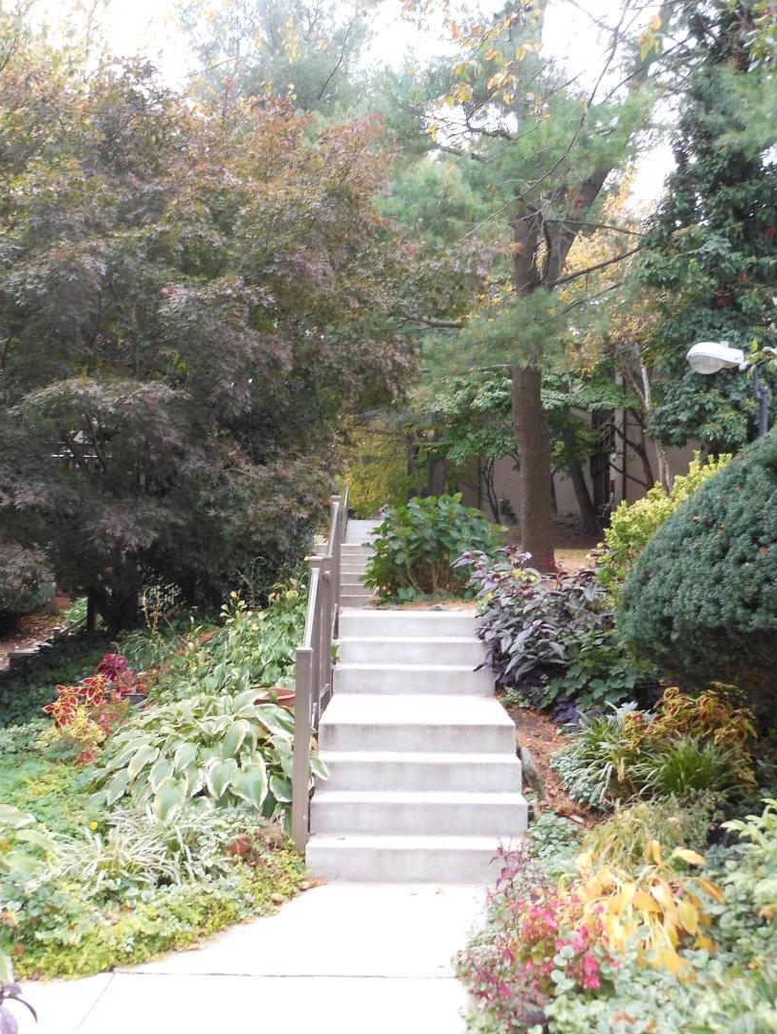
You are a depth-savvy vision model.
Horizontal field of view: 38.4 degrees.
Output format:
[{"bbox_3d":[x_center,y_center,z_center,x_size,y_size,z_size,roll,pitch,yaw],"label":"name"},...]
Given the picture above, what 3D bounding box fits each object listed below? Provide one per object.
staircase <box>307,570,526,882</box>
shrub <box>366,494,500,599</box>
[{"bbox_3d":[0.180,1.300,7.550,1.170,1.300,3.800,0,-2,1],"label":"staircase"},{"bbox_3d":[0.425,0.285,10.600,1.290,1.000,1.200,0,-2,1],"label":"shrub"}]

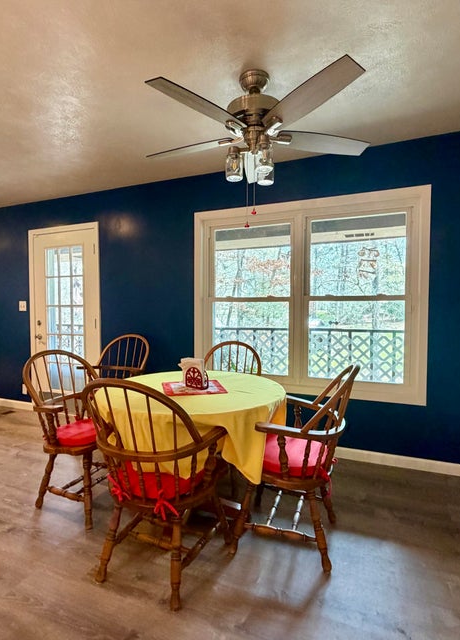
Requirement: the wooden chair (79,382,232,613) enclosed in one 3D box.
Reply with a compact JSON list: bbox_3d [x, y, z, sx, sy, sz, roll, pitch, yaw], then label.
[{"bbox_3d":[-0.334,0.680,1.581,0.570,0.925,0.610,1,2,22],"label":"wooden chair"}]

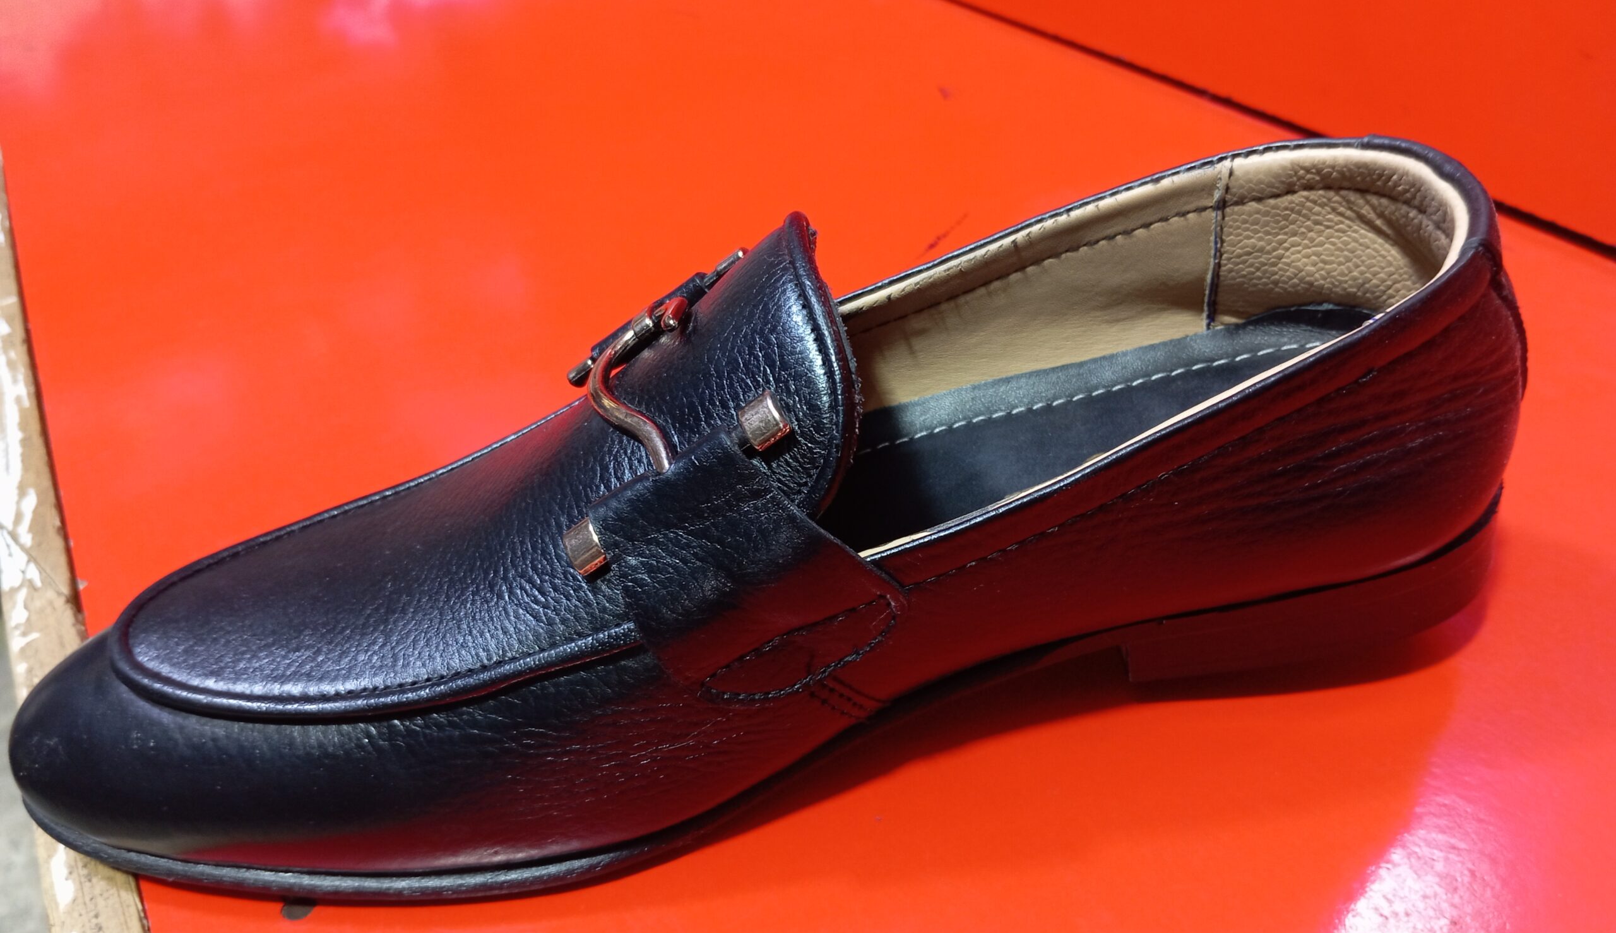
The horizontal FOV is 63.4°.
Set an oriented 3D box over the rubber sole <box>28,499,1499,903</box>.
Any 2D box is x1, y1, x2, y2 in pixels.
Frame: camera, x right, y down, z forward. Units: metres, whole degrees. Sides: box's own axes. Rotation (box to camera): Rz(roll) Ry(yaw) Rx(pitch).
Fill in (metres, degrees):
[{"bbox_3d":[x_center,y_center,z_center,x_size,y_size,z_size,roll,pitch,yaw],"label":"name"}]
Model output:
[{"bbox_3d":[-0.006,0.028,0.280,0.303,0.031,0.104,-8,37,-3],"label":"rubber sole"}]

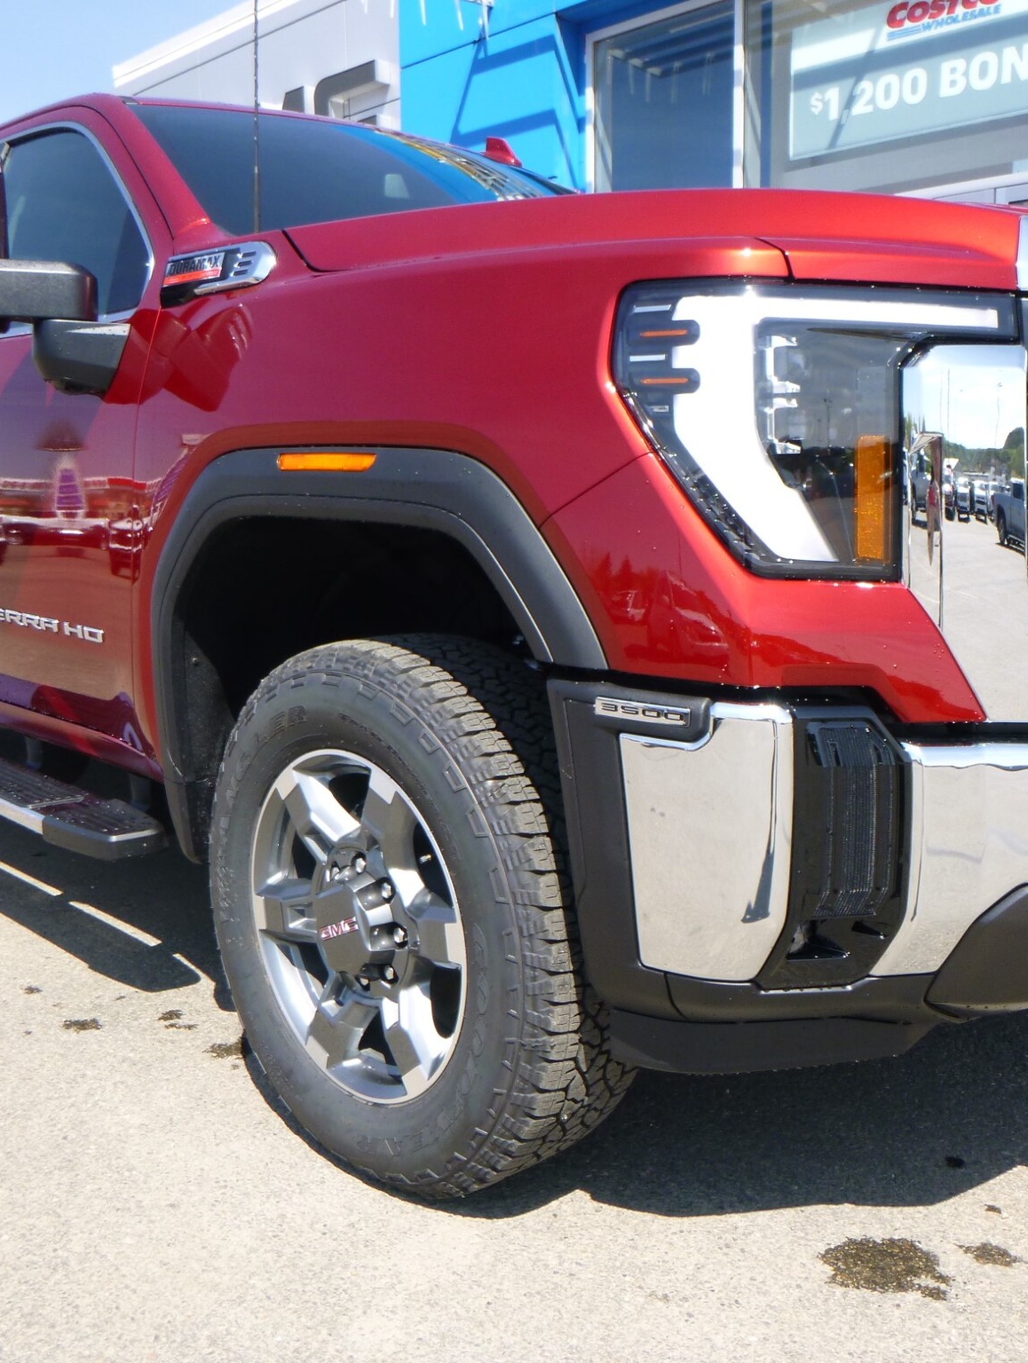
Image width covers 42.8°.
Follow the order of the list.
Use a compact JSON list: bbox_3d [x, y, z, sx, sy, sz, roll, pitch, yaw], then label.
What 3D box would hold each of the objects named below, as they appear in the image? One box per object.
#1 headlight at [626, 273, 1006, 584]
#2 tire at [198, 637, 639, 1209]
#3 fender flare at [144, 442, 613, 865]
[{"bbox_3d":[0.343,-0.284,1.499,0.394,0.318,0.283,-9,11,-40],"label":"headlight"},{"bbox_3d":[-0.155,0.361,2.104,0.278,0.858,0.858,-9,12,-42],"label":"tire"},{"bbox_3d":[-0.244,0.005,1.940,0.131,0.687,1.071,-9,11,-40],"label":"fender flare"}]

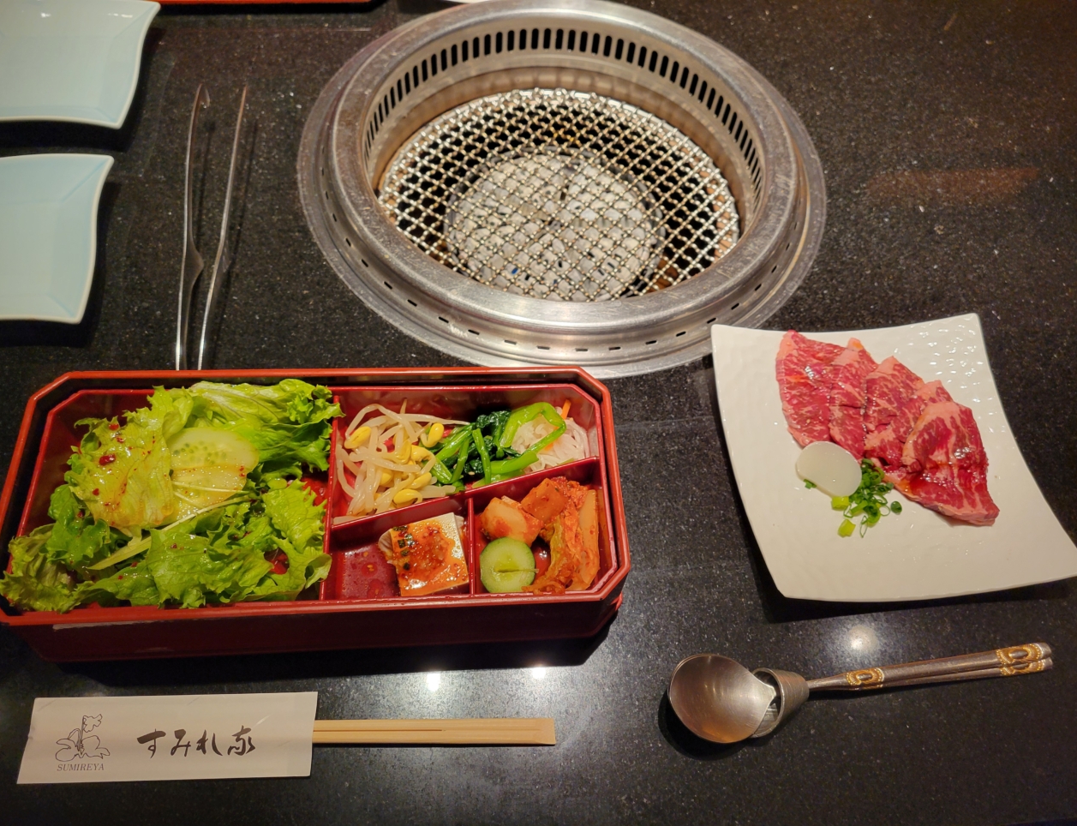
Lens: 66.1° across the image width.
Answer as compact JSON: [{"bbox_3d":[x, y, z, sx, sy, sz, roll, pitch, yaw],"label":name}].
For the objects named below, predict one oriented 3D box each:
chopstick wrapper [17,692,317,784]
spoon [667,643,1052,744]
[{"bbox_3d":[-0.165,0.146,0.373,0.128,0.007,0.036,0,61,-4],"label":"chopstick wrapper"},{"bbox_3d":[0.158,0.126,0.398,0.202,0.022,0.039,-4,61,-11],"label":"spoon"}]

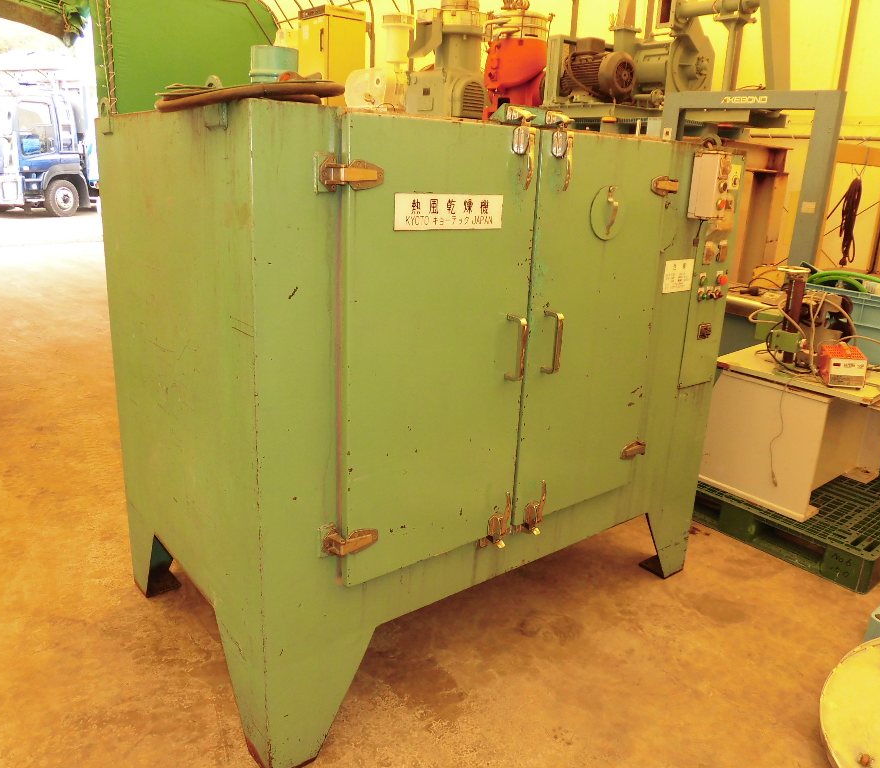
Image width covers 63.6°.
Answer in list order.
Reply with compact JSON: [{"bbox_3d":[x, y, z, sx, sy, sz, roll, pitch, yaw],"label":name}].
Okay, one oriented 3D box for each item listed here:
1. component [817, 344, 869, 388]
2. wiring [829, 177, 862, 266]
[{"bbox_3d":[1.662,-0.078,2.937,0.128,0.125,0.245,8,17,18],"label":"component"},{"bbox_3d":[2.534,-1.019,4.425,0.180,0.600,0.100,11,18,27],"label":"wiring"}]

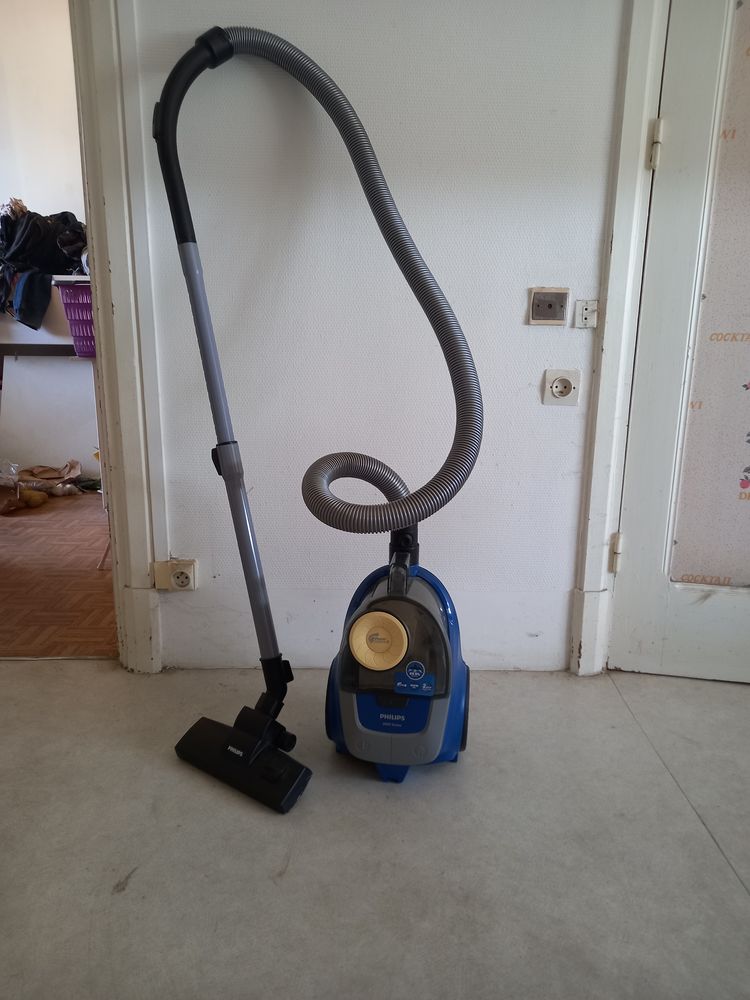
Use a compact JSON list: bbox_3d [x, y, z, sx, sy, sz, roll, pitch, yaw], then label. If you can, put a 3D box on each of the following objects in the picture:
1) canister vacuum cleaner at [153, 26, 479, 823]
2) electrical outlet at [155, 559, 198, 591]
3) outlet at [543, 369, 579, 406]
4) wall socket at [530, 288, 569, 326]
[{"bbox_3d":[-0.108,-0.164,1.261,0.592,1.310,0.433,1,14,2],"label":"canister vacuum cleaner"},{"bbox_3d":[-0.449,0.169,1.636,0.087,0.064,0.036,0,14,0],"label":"electrical outlet"},{"bbox_3d":[0.398,-0.240,1.544,0.075,0.076,0.016,0,14,0],"label":"outlet"},{"bbox_3d":[0.360,-0.402,1.505,0.080,0.078,0.015,0,14,0],"label":"wall socket"}]

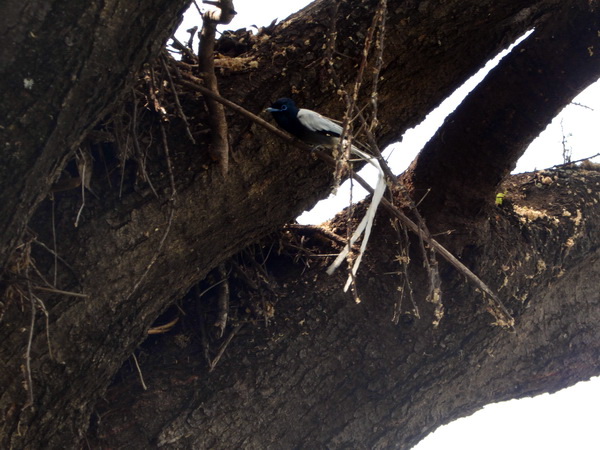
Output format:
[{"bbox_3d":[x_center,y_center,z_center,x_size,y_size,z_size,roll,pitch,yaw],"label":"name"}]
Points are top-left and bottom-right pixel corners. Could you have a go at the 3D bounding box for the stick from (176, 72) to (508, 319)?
[{"bbox_3d":[0.067,-0.039,6.600,0.528,0.033,0.030,37,0,9],"label":"stick"}]

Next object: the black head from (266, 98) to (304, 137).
[{"bbox_3d":[-0.018,-0.137,6.600,0.047,0.045,0.028,0,-20,0],"label":"black head"}]

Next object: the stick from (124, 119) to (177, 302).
[{"bbox_3d":[-0.181,-0.015,6.550,0.038,0.236,0.025,10,0,0],"label":"stick"}]

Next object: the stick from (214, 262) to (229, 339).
[{"bbox_3d":[-0.103,0.099,6.800,0.013,0.099,0.013,2,0,0],"label":"stick"}]

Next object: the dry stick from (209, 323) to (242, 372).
[{"bbox_3d":[-0.097,0.159,6.760,0.008,0.077,0.008,34,-15,0],"label":"dry stick"}]

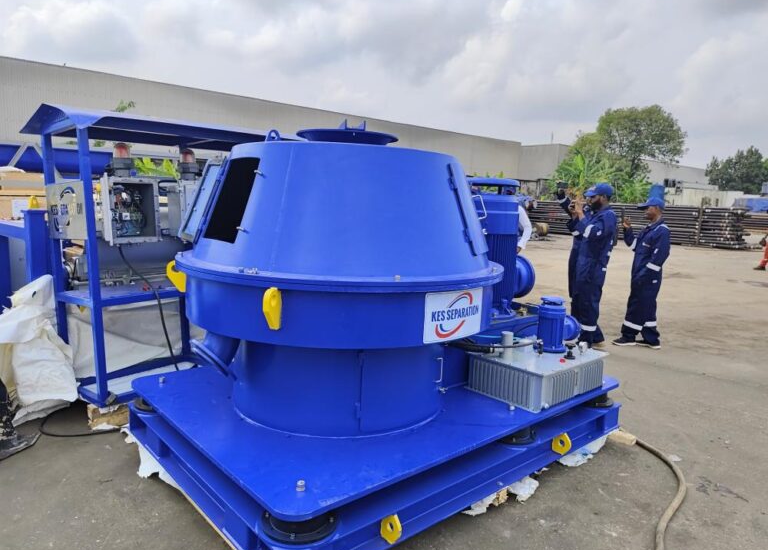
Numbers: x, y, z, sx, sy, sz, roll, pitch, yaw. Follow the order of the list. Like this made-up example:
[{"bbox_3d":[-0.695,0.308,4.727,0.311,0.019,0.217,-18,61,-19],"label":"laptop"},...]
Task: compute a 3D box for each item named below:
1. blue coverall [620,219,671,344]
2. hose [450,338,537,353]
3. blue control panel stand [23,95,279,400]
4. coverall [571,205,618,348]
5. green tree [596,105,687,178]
[{"bbox_3d":[2.951,0.073,6.005,0.500,1.390,0.500,-1,7,-3],"label":"blue coverall"},{"bbox_3d":[0.720,0.463,3.500,0.570,0.090,0.140,0,7,6],"label":"hose"},{"bbox_3d":[-1.920,-0.132,4.643,1.050,2.170,1.730,5,9,39],"label":"blue control panel stand"},{"bbox_3d":[2.380,0.000,6.017,0.480,1.560,0.520,1,7,9],"label":"coverall"},{"bbox_3d":[22.773,-9.590,47.620,8.000,10.800,8.000,0,7,0],"label":"green tree"}]

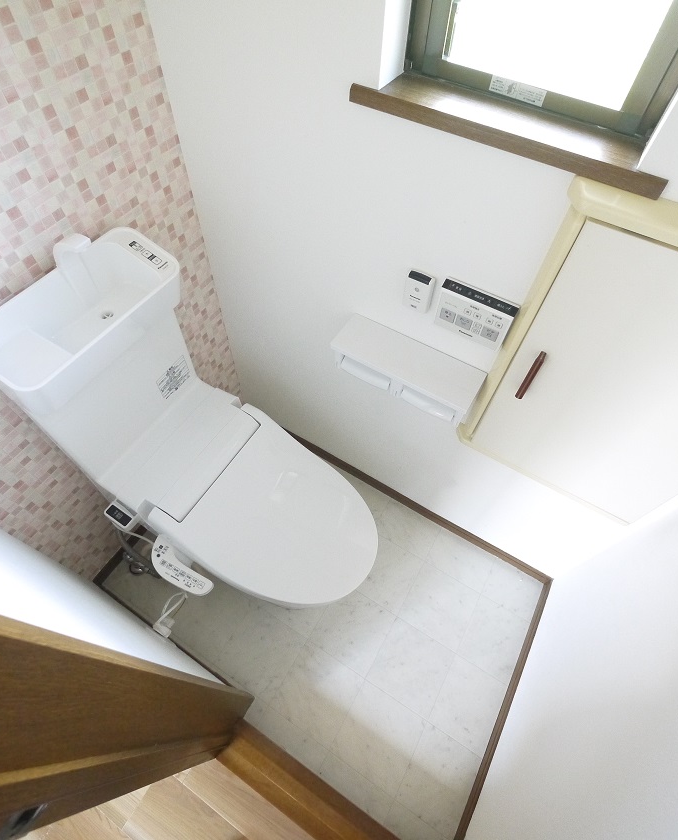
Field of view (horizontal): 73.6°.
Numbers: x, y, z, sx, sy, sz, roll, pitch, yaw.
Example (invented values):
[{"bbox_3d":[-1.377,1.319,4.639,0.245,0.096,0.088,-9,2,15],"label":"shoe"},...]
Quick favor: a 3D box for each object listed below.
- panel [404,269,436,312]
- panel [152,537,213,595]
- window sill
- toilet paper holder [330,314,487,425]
[{"bbox_3d":[0.154,-0.249,0.879,0.051,0.076,0.020,28,61,15],"label":"panel"},{"bbox_3d":[-0.379,0.356,1.084,0.182,0.034,0.070,28,61,15],"label":"panel"},{"bbox_3d":[0.229,-0.415,0.638,0.451,0.024,0.081,28,61,15],"label":"window sill"},{"bbox_3d":[0.145,-0.109,0.997,0.323,0.075,0.116,28,61,15],"label":"toilet paper holder"}]

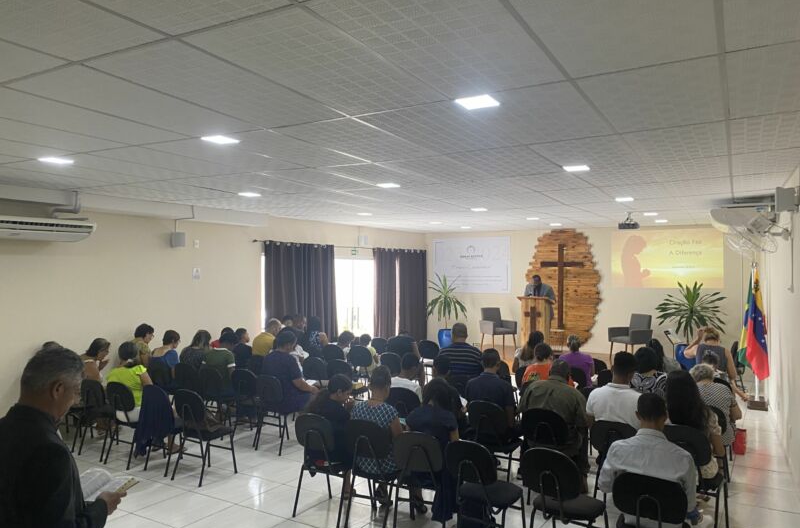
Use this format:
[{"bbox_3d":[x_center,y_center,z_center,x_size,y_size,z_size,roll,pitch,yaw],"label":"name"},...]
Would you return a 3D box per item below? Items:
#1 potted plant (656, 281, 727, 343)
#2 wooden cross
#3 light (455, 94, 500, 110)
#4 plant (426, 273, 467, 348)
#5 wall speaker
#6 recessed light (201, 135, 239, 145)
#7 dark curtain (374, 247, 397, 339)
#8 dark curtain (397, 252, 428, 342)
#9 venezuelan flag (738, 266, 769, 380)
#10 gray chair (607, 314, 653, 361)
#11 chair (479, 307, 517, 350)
[{"bbox_3d":[4.834,1.023,10.000,1.100,1.500,1.100,-1,-2,29],"label":"potted plant"},{"bbox_3d":[3.439,0.476,12.703,0.920,1.800,0.090,-1,-2,29],"label":"wooden cross"},{"bbox_3d":[0.414,-0.866,3.200,0.190,0.030,0.190,-1,-2,29],"label":"light"},{"bbox_3d":[1.013,1.013,12.950,0.800,1.660,0.800,0,-1,0],"label":"plant"},{"bbox_3d":[-2.894,-0.314,7.850,0.140,0.220,0.190,-1,-2,43],"label":"wall speaker"},{"bbox_3d":[-1.227,-0.849,4.112,0.190,0.030,0.190,-1,-2,29],"label":"recessed light"},{"bbox_3d":[-0.309,0.790,12.456,0.140,2.200,0.980,-1,-2,29],"label":"dark curtain"},{"bbox_3d":[0.299,0.805,13.549,0.140,2.200,1.360,-1,-2,29],"label":"dark curtain"},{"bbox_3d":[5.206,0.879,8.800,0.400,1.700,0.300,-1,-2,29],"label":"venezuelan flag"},{"bbox_3d":[4.411,1.407,11.500,0.600,0.860,0.640,1,-1,-23],"label":"gray chair"},{"bbox_3d":[2.070,1.373,12.600,0.640,0.860,0.600,1,-1,-22],"label":"chair"}]

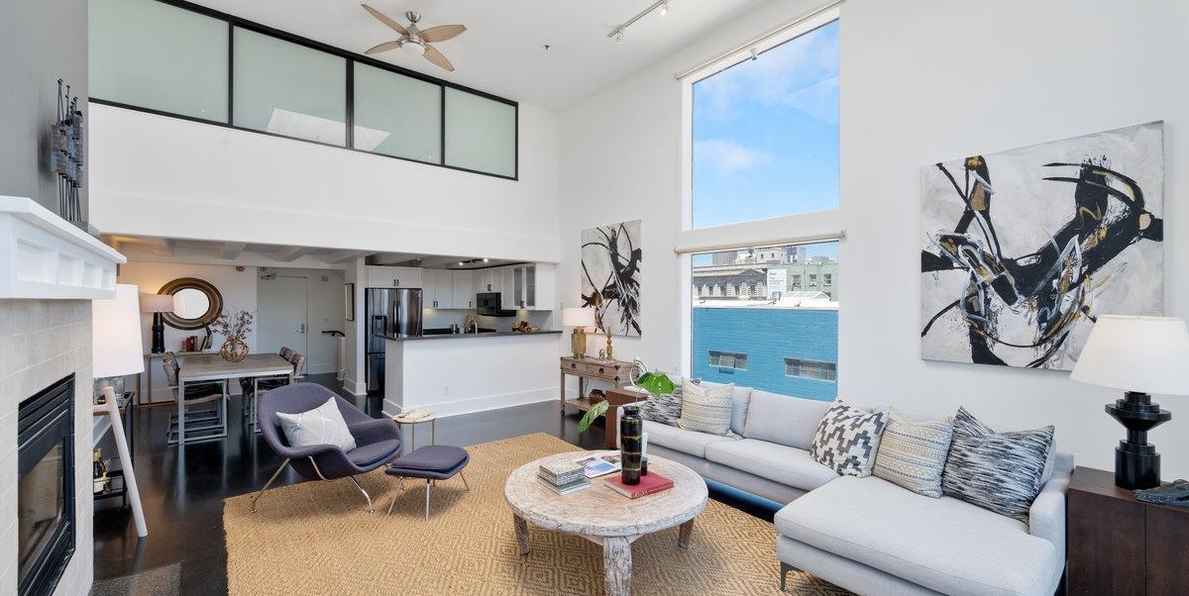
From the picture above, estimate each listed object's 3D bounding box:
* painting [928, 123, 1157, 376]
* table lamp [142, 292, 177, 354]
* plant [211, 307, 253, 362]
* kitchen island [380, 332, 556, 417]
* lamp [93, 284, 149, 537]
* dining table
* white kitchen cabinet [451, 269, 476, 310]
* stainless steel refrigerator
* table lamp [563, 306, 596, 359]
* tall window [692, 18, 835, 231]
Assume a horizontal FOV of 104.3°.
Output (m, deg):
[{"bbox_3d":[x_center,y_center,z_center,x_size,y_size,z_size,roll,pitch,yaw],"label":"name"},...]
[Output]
[{"bbox_3d":[2.936,-0.276,3.152,0.050,1.510,1.200,0,0,-40],"label":"painting"},{"bbox_3d":[-6.513,0.389,6.910,0.360,0.910,0.360,0,0,-40],"label":"table lamp"},{"bbox_3d":[-4.630,0.470,5.900,0.430,0.715,0.420,0,0,-38],"label":"plant"},{"bbox_3d":[-1.851,1.064,6.964,2.500,1.100,0.980,0,0,-40],"label":"kitchen island"},{"bbox_3d":[-3.262,0.754,3.009,0.490,1.700,0.490,0,0,-40],"label":"lamp"},{"bbox_3d":[-4.657,1.217,6.003,1.050,0.775,1.740,0,0,-40],"label":"dining table"},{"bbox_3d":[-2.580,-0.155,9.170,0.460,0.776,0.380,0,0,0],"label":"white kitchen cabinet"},{"bbox_3d":[-3.667,0.720,8.277,0.910,1.770,0.750,0,0,-39],"label":"stainless steel refrigerator"},{"bbox_3d":[-0.211,0.478,6.370,0.445,0.675,0.445,0,0,0],"label":"table lamp"},{"bbox_3d":[1.676,-1.687,4.827,0.120,1.790,1.750,0,0,-39],"label":"tall window"}]

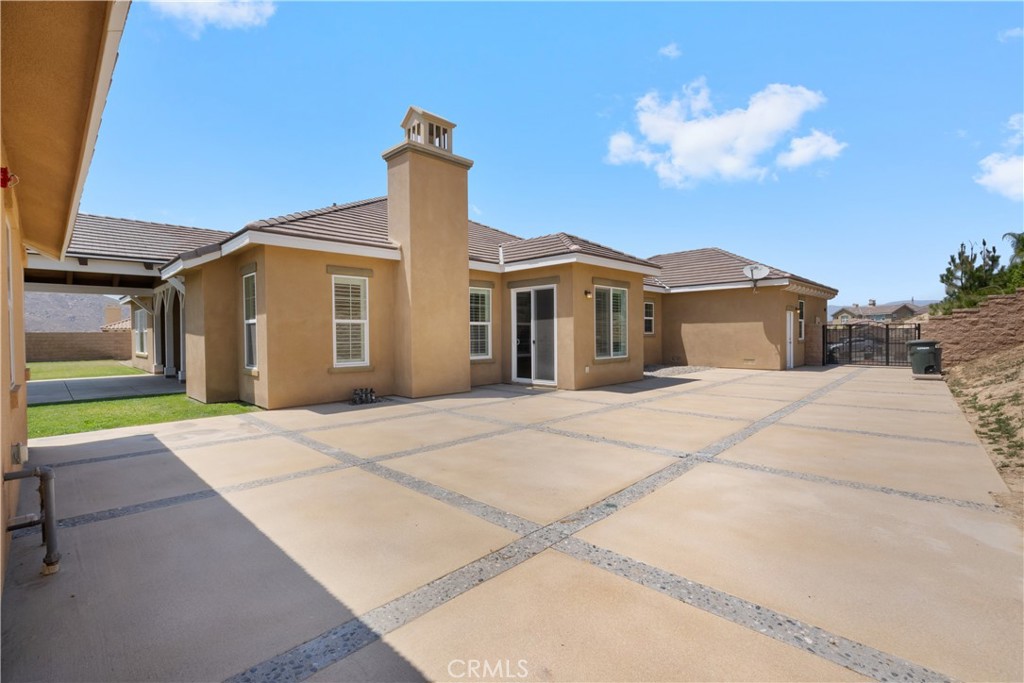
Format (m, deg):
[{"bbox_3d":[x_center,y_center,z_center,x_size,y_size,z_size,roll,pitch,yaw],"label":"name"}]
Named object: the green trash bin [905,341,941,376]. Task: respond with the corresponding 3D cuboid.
[{"bbox_3d":[13.060,0.475,14.450,0.810,1.080,0.690,0,1,40],"label":"green trash bin"}]

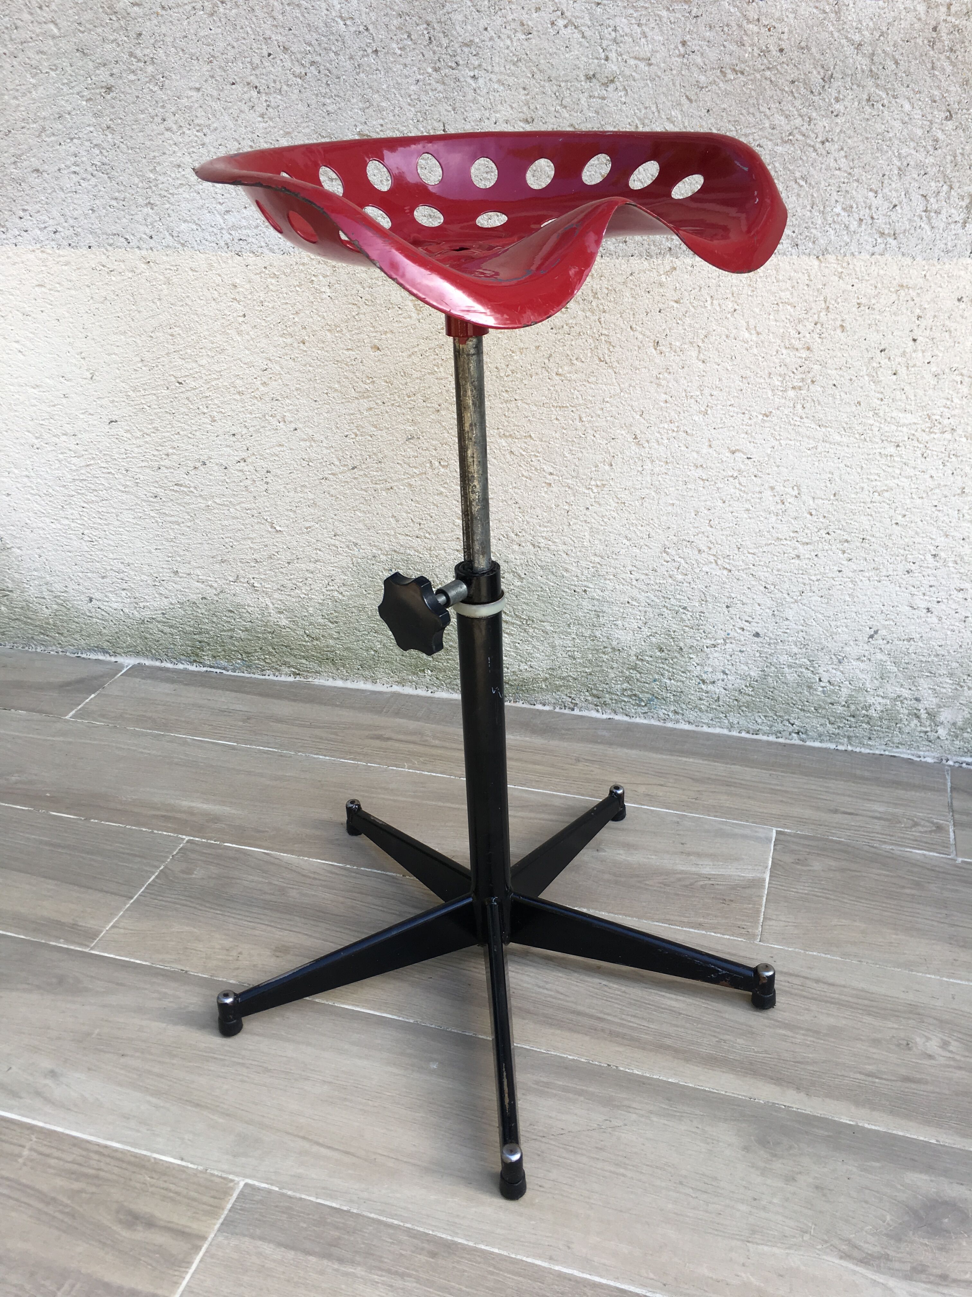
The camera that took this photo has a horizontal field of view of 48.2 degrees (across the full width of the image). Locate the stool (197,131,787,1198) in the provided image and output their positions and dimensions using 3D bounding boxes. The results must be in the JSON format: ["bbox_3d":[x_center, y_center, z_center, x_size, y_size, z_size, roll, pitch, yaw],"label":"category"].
[{"bbox_3d":[-0.005,-0.030,0.967,0.547,0.771,0.535,-26,36,-38],"label":"stool"}]

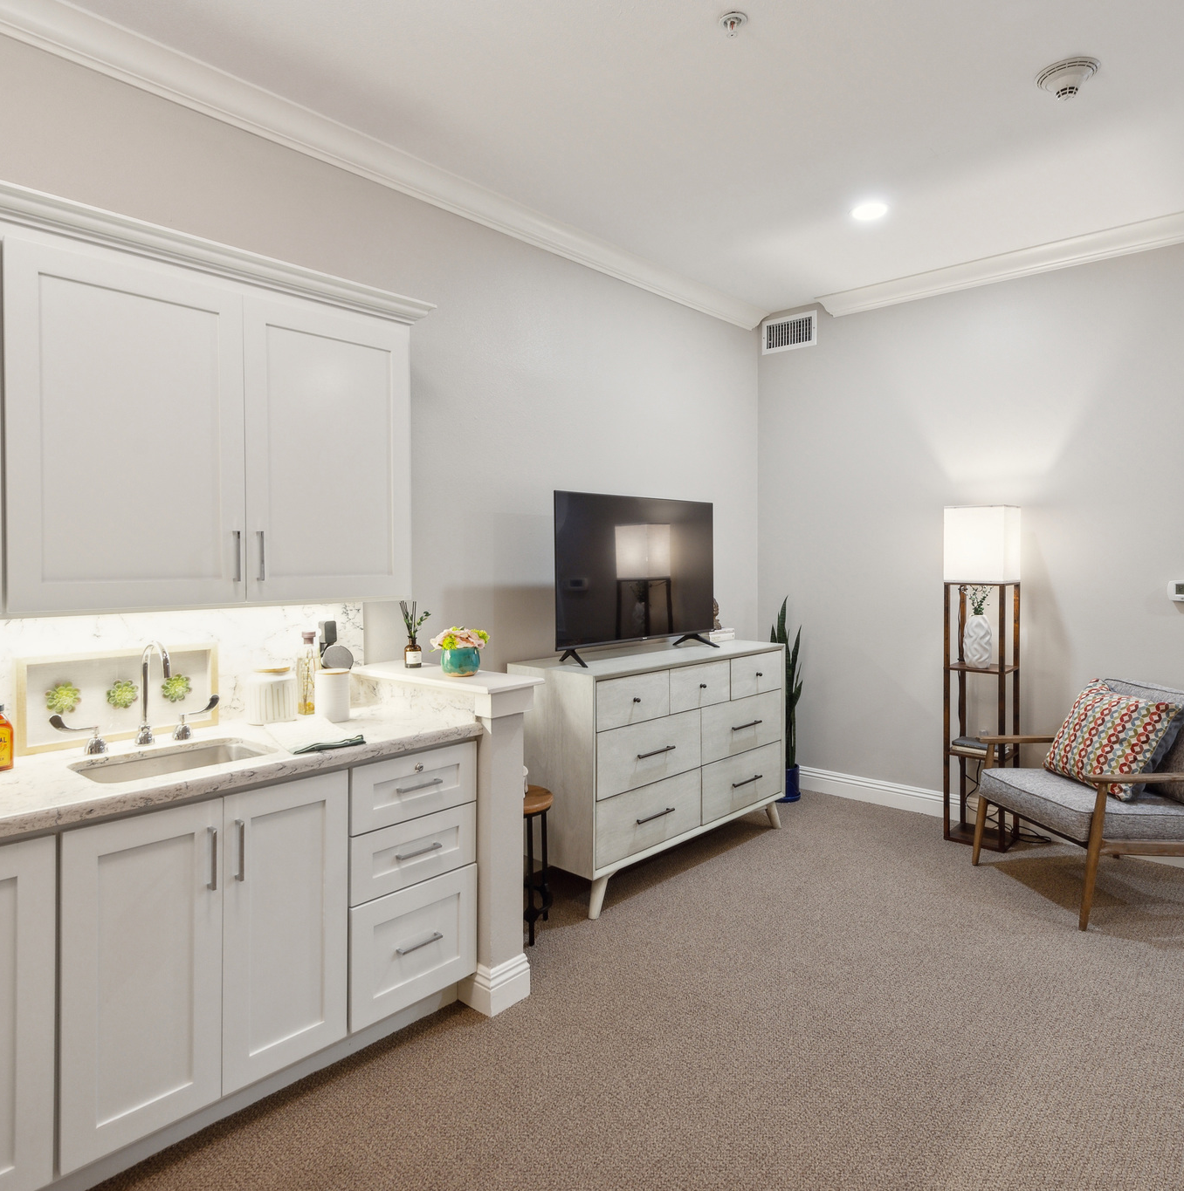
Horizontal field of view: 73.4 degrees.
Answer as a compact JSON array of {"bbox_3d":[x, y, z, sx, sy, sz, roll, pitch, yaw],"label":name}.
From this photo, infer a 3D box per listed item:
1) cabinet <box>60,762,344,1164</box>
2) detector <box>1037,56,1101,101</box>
[{"bbox_3d":[-1.062,0.795,2.016,0.600,0.700,0.630,2,3,42],"label":"cabinet"},{"bbox_3d":[1.442,-1.548,2.406,0.168,0.072,0.168,2,2,43],"label":"detector"}]

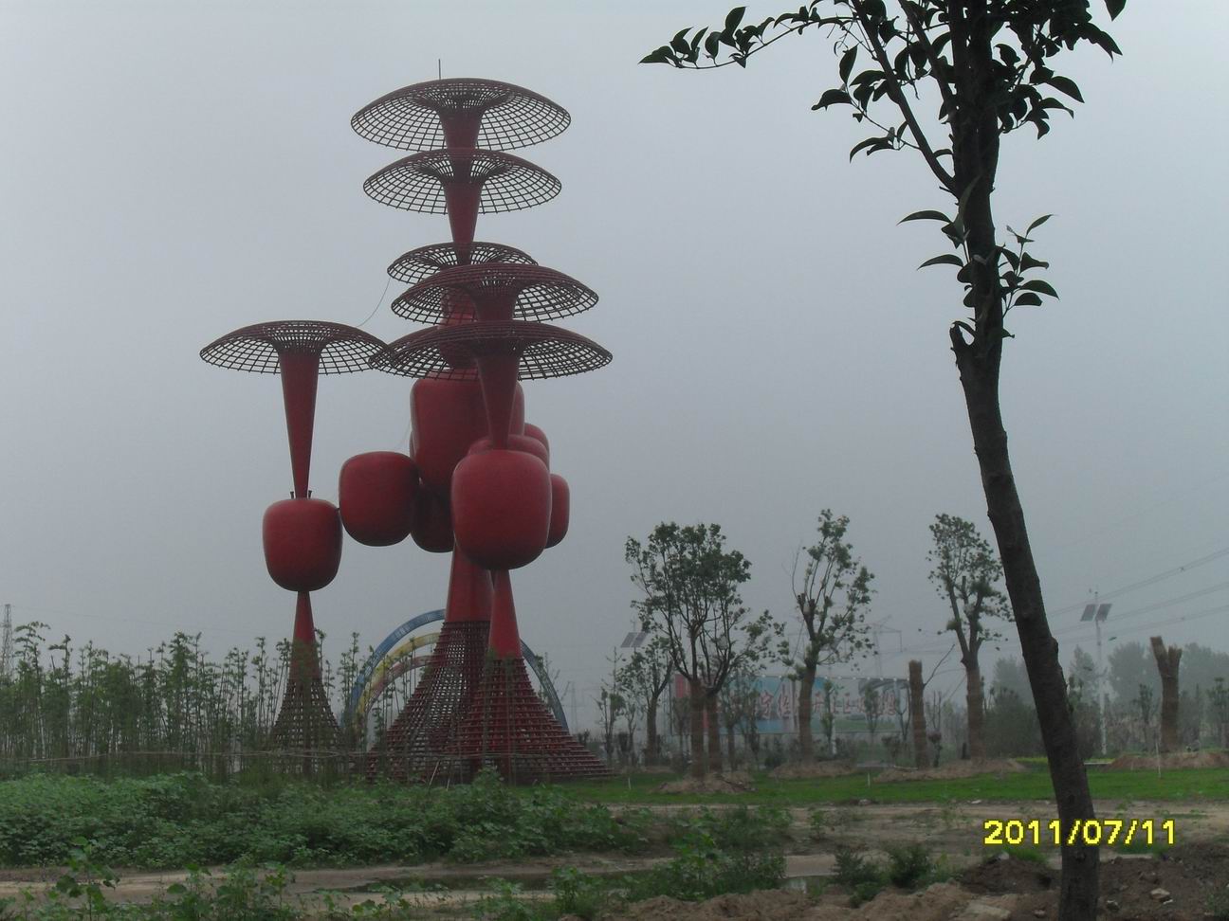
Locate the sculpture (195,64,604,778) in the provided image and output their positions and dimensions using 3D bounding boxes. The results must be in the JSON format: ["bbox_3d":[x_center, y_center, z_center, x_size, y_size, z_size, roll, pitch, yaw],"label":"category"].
[{"bbox_3d":[-7.950,-1.456,93.205,15.842,26.604,14.300,-2,-6,0],"label":"sculpture"}]

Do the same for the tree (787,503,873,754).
[{"bbox_3d":[7.285,5.906,84.831,2.842,8.510,2.842,-2,-6,0],"label":"tree"}]

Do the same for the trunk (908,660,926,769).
[{"bbox_3d":[9.323,7.827,77.580,0.452,3.320,0.452,-2,-6,0],"label":"trunk"}]

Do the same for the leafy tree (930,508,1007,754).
[{"bbox_3d":[11.514,5.729,81.820,2.678,8.020,2.678,-2,-6,0],"label":"leafy tree"}]

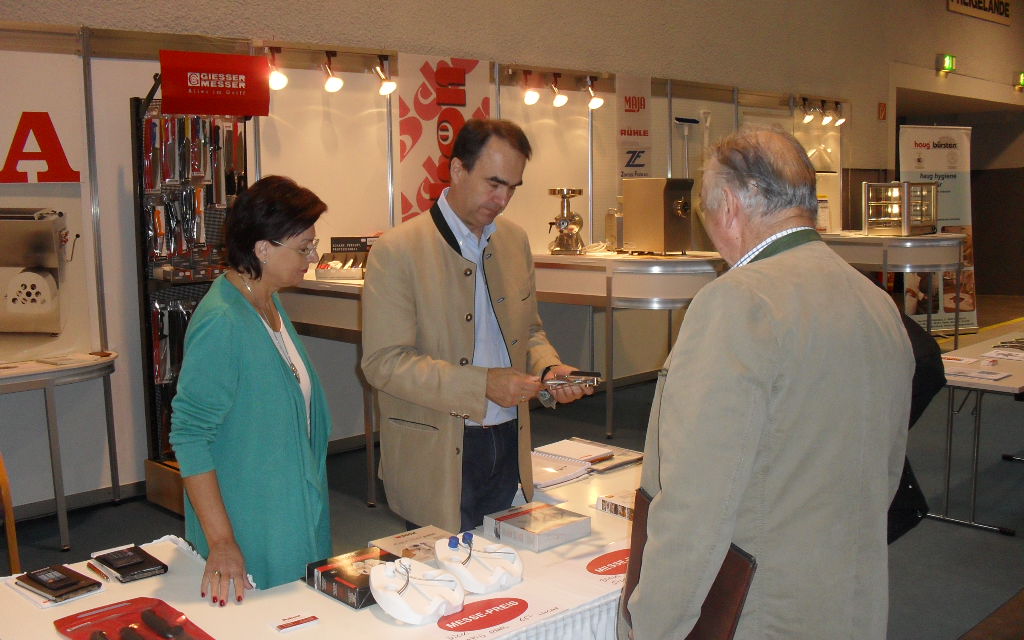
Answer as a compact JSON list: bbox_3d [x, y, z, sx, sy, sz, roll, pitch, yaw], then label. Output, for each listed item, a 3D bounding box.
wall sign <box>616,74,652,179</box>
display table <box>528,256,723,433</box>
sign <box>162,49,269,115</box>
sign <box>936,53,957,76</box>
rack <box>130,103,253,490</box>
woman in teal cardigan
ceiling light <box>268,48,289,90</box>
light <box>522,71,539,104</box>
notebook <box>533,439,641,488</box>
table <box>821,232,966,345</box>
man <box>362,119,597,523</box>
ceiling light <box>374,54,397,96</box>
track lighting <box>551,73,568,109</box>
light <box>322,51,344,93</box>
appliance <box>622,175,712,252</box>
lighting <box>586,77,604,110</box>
[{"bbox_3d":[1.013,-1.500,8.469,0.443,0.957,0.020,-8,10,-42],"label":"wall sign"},{"bbox_3d":[0.860,0.122,7.391,1.057,1.208,1.510,-8,10,-42],"label":"display table"},{"bbox_3d":[-1.561,-1.241,5.470,0.615,0.320,0.120,-8,10,-43],"label":"sign"},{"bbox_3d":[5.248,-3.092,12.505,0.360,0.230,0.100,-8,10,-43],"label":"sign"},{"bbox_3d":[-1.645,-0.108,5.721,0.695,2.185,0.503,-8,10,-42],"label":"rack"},{"bbox_3d":[-0.557,0.523,2.334,0.370,1.680,0.470,5,9,38],"label":"woman in teal cardigan"},{"bbox_3d":[-1.379,-1.479,6.088,0.101,0.252,0.121,-8,10,-42],"label":"ceiling light"},{"bbox_3d":[0.131,-1.644,7.323,0.100,0.230,0.140,-8,10,-43],"label":"light"},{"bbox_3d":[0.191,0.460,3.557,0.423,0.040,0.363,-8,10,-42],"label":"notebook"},{"bbox_3d":[3.631,-0.261,10.047,1.057,1.188,1.510,-8,10,-42],"label":"table"},{"bbox_3d":[-0.077,0.400,2.694,0.600,1.820,0.480,-7,9,-40],"label":"man"},{"bbox_3d":[-0.785,-1.526,6.450,0.100,0.230,0.140,-8,10,-43],"label":"ceiling light"},{"bbox_3d":[0.357,-1.709,7.692,0.101,0.252,0.121,-8,10,-42],"label":"track lighting"},{"bbox_3d":[-1.071,-1.480,6.178,0.100,0.230,0.140,-8,10,-43],"label":"light"},{"bbox_3d":[1.038,-0.731,7.280,0.312,0.514,0.393,-8,10,-42],"label":"appliance"},{"bbox_3d":[0.642,-1.740,7.956,0.101,0.252,0.121,-8,10,-42],"label":"lighting"}]

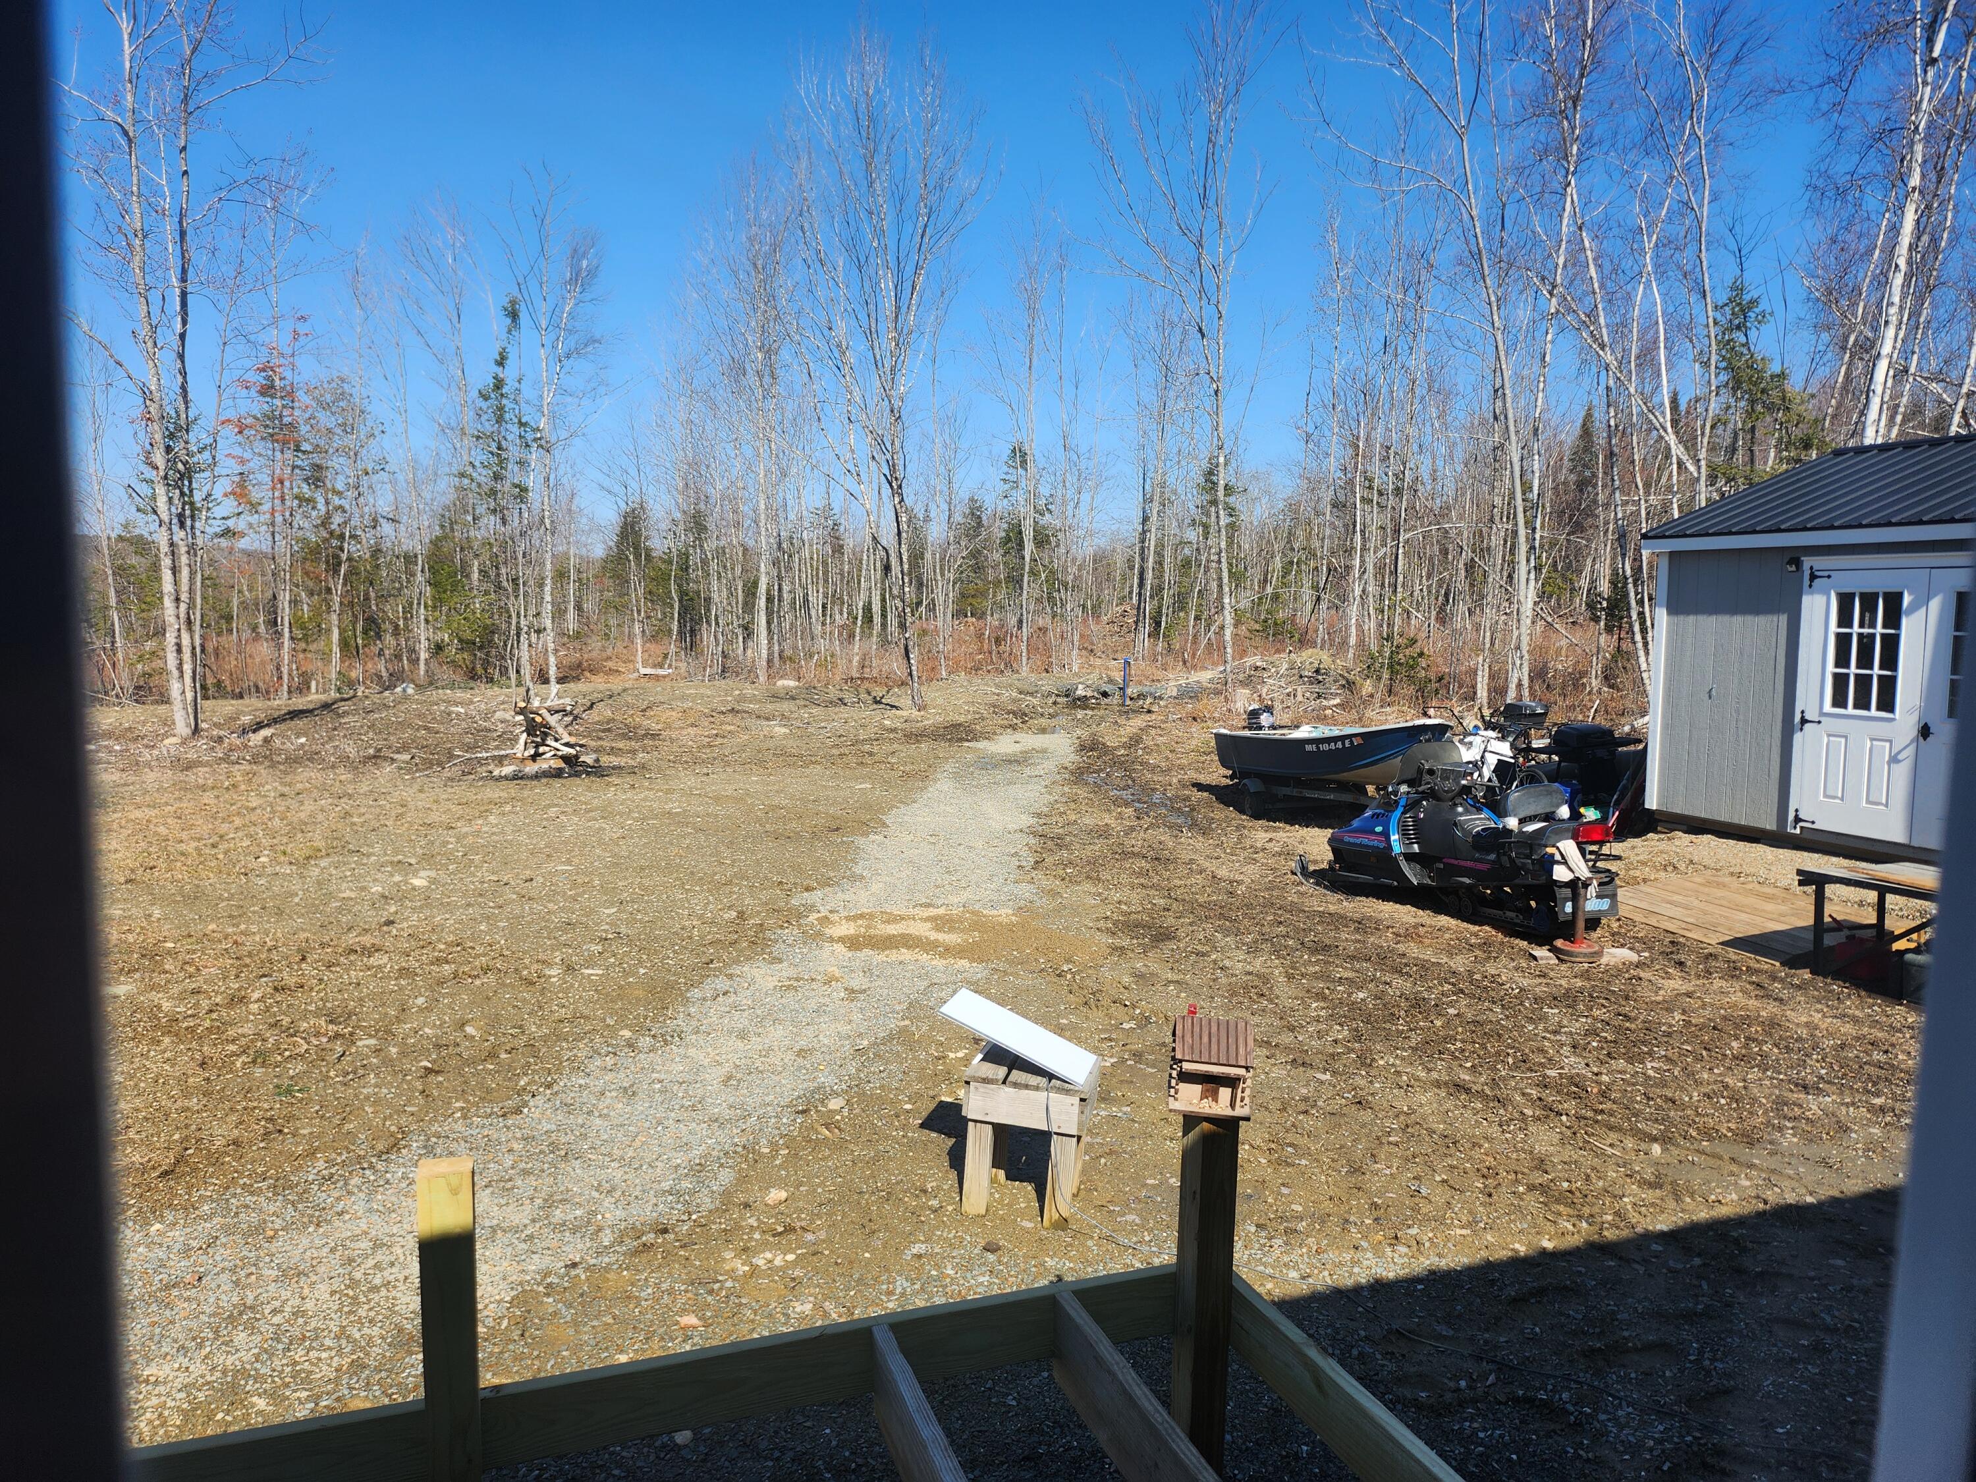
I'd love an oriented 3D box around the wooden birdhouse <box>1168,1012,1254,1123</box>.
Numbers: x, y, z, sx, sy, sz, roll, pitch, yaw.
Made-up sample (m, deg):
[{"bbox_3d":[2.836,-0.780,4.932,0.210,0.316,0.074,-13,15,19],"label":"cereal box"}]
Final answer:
[{"bbox_3d":[0.503,0.719,3.050,0.175,0.193,0.135,2,5,15],"label":"wooden birdhouse"}]

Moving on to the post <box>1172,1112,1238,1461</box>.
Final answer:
[{"bbox_3d":[0.485,1.296,3.092,0.089,0.965,0.089,0,6,-20],"label":"post"}]

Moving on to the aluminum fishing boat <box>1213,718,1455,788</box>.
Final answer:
[{"bbox_3d":[4.606,0.138,17.699,1.400,0.854,3.250,-4,7,-40],"label":"aluminum fishing boat"}]

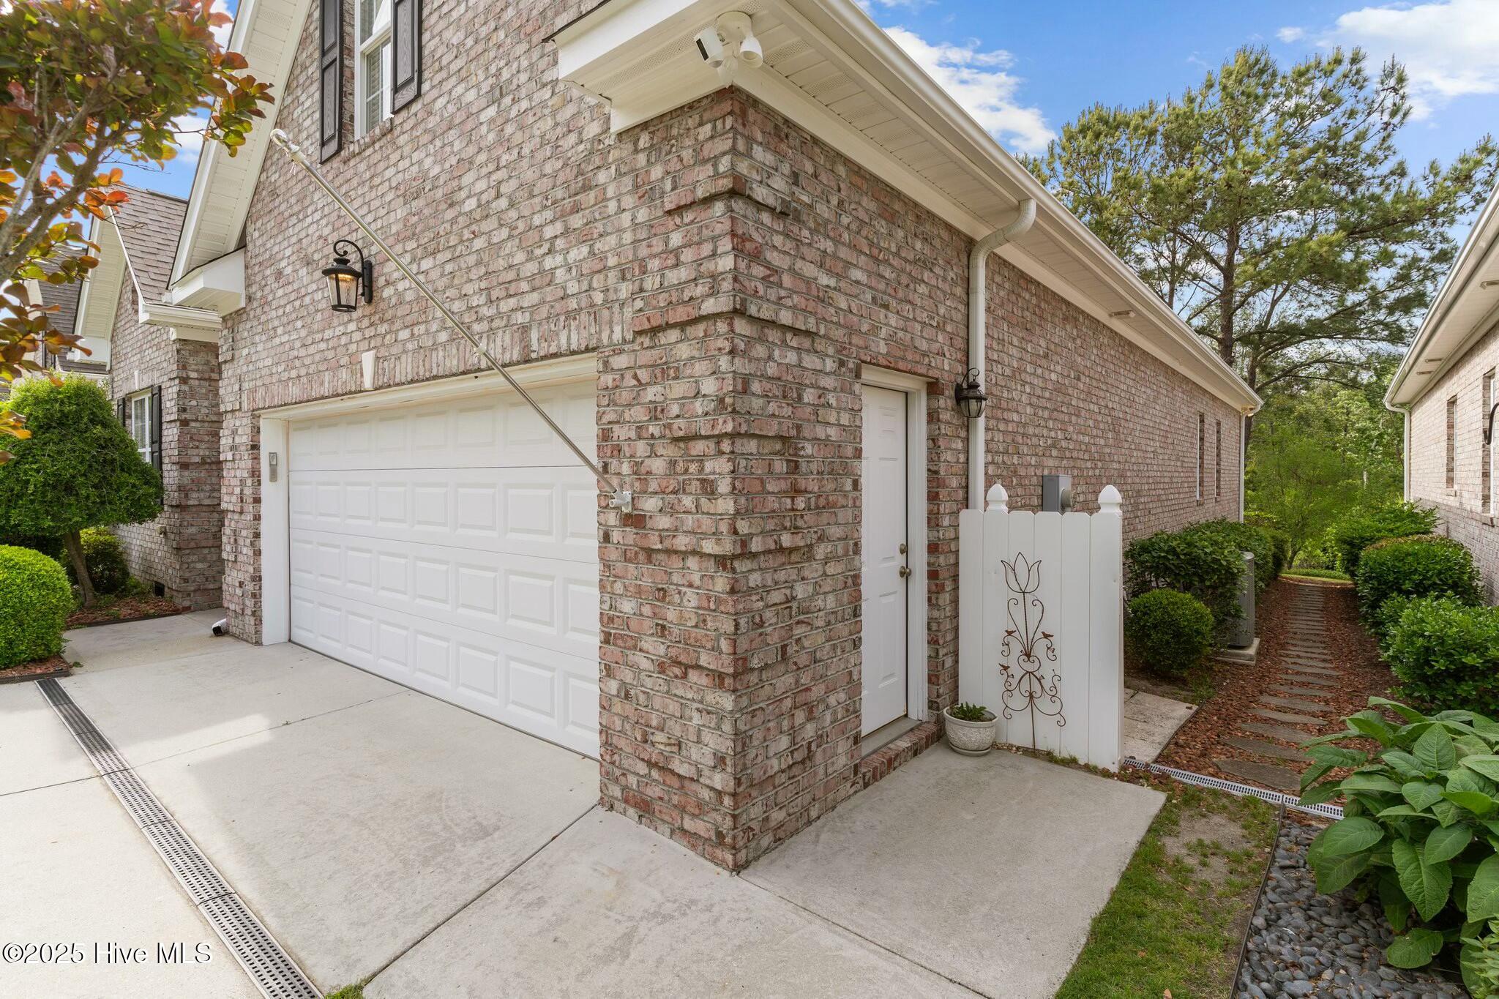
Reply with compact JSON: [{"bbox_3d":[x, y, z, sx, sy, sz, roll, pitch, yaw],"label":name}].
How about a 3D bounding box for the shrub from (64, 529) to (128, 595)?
[{"bbox_3d":[-8.778,0.772,9.527,0.820,0.950,0.820,1,2,40],"label":"shrub"}]

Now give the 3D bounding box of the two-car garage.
[{"bbox_3d":[-2.465,0.308,5.148,4.900,2.150,0.150,1,2,39],"label":"two-car garage"}]

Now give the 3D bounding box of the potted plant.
[{"bbox_3d":[1.310,1.365,4.232,0.295,0.280,0.295,1,2,40],"label":"potted plant"}]

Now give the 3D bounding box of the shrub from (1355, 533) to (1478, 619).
[{"bbox_3d":[7.320,0.889,7.774,1.080,1.000,1.080,1,2,40],"label":"shrub"}]

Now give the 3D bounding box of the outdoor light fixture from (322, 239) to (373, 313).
[{"bbox_3d":[-2.878,-1.580,5.024,0.240,0.500,0.290,1,2,39],"label":"outdoor light fixture"}]

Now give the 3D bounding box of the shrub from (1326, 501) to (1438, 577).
[{"bbox_3d":[10.105,0.648,11.324,1.350,1.250,1.300,1,2,40],"label":"shrub"}]

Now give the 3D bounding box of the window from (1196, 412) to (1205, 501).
[{"bbox_3d":[7.822,-0.735,12.350,0.120,1.520,0.880,1,2,40],"label":"window"}]

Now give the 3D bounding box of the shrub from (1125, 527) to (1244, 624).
[{"bbox_3d":[3.914,0.850,6.378,0.950,1.140,0.950,1,2,40],"label":"shrub"}]

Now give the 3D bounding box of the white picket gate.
[{"bbox_3d":[1.724,0.704,4.243,0.920,1.580,0.140,1,2,38],"label":"white picket gate"}]

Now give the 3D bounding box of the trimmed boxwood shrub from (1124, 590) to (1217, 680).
[{"bbox_3d":[3.390,1.080,5.749,0.680,0.720,0.680,1,2,40],"label":"trimmed boxwood shrub"}]

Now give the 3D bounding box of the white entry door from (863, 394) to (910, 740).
[{"bbox_3d":[0.708,0.352,4.104,0.080,2.050,0.840,1,2,40],"label":"white entry door"}]

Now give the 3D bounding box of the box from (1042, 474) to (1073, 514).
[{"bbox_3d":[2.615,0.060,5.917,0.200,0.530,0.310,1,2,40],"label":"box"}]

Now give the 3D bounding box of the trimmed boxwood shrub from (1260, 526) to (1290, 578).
[{"bbox_3d":[8.522,0.823,11.830,0.850,0.870,0.900,1,2,40],"label":"trimmed boxwood shrub"}]

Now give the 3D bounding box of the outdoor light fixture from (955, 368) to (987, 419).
[{"bbox_3d":[1.421,-0.667,4.484,0.190,0.320,0.165,1,2,40],"label":"outdoor light fixture"}]

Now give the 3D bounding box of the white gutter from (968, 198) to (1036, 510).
[{"bbox_3d":[1.606,-0.202,4.537,0.430,3.300,0.110,1,2,40],"label":"white gutter"}]

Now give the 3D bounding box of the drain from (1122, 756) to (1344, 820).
[{"bbox_3d":[2.492,1.530,3.709,1.100,0.070,0.140,1,2,40],"label":"drain"}]

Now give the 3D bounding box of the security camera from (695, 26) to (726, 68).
[{"bbox_3d":[-0.151,-1.710,2.670,0.090,0.105,0.080,-33,7,-8],"label":"security camera"}]

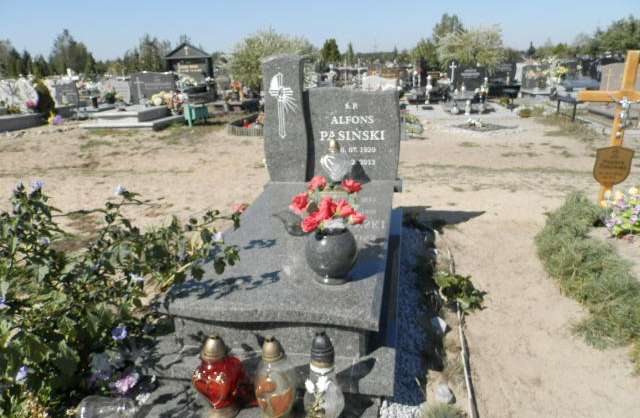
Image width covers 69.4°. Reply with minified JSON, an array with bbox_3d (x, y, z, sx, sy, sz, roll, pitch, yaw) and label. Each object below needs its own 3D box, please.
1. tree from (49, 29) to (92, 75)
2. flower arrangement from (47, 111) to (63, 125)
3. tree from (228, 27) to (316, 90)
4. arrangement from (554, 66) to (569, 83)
[{"bbox_3d":[-21.542,-13.323,40.694,3.300,4.637,3.200,2,18,11],"label":"tree"},{"bbox_3d":[-6.873,-2.356,12.025,0.416,0.355,0.375,-11,20,-28],"label":"flower arrangement"},{"bbox_3d":[-1.686,-5.273,17.128,3.261,2.712,3.261,-3,17,-5],"label":"tree"},{"bbox_3d":[7.054,-3.928,13.500,0.410,0.520,0.380,2,18,11],"label":"arrangement"}]

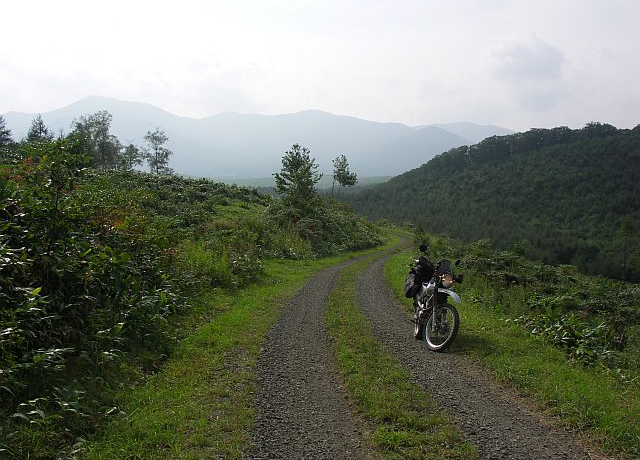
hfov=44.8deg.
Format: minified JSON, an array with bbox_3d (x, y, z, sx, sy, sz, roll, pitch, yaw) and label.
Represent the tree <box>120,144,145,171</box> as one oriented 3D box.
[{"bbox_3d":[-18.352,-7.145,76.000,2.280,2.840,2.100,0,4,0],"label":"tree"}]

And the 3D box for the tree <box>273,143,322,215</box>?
[{"bbox_3d":[-1.024,-2.335,37.000,2.220,3.670,2.040,0,4,0],"label":"tree"}]

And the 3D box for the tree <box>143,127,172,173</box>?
[{"bbox_3d":[-15.905,-7.585,76.000,2.850,4.700,2.620,0,4,0],"label":"tree"}]

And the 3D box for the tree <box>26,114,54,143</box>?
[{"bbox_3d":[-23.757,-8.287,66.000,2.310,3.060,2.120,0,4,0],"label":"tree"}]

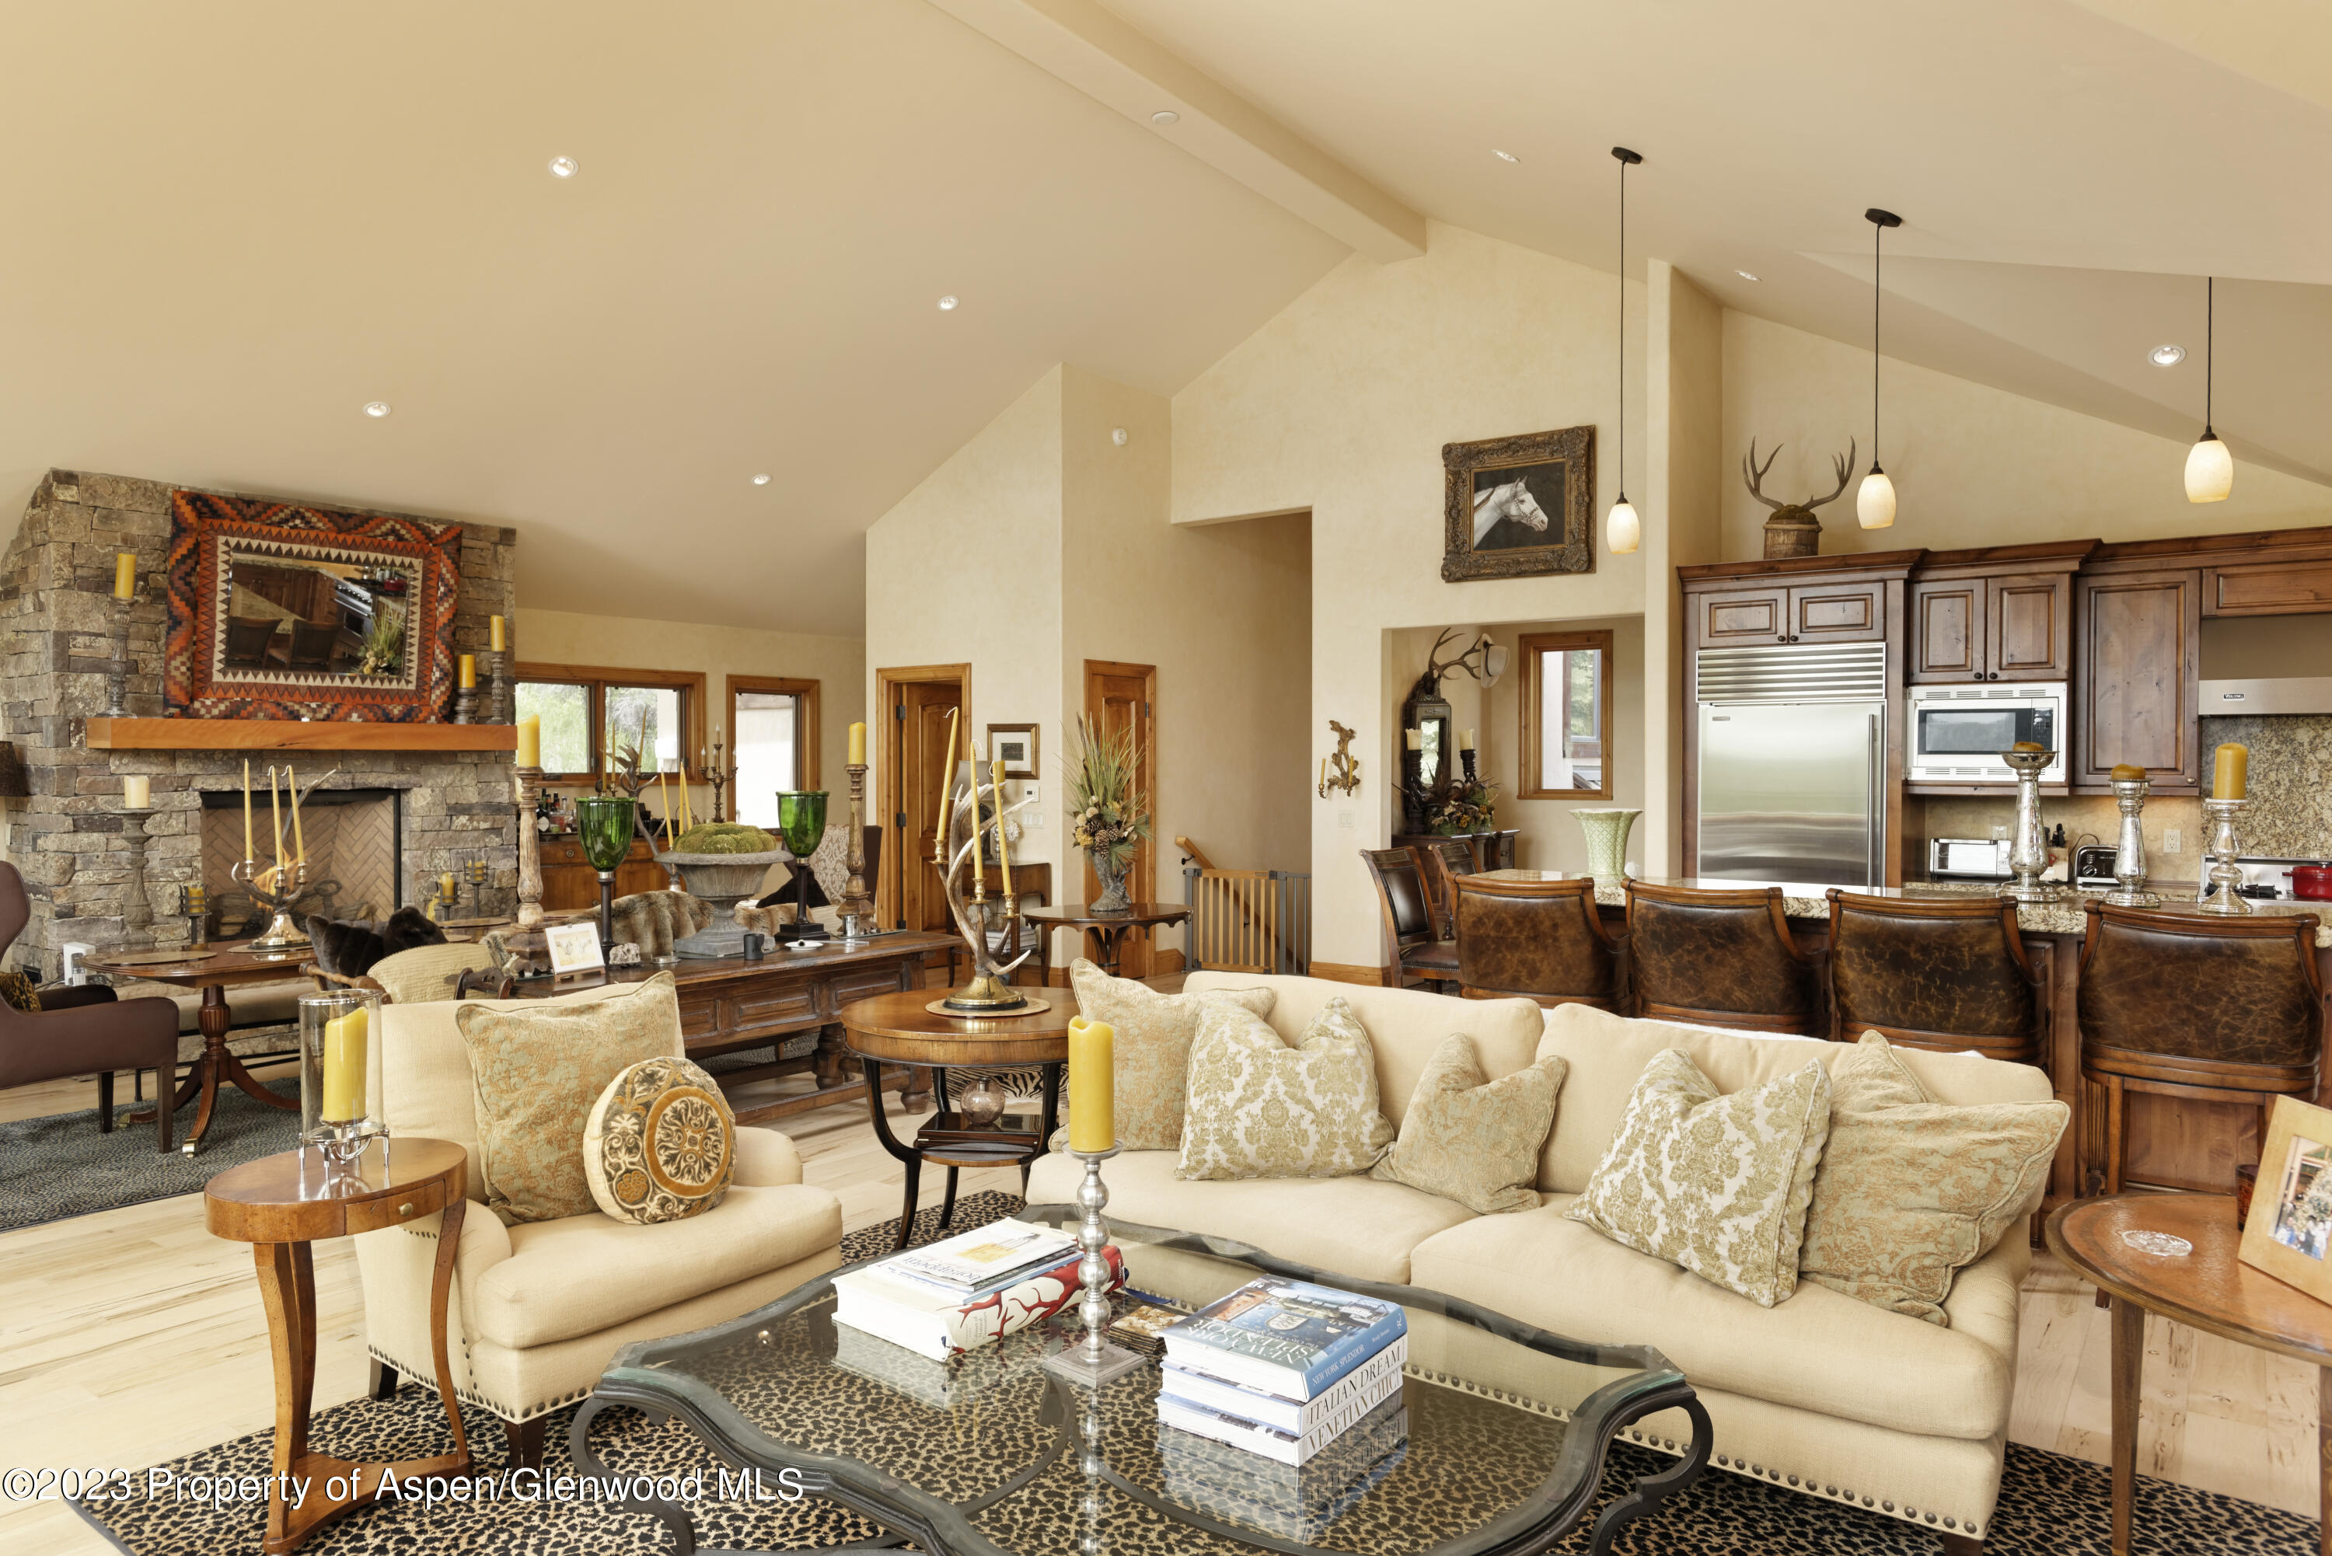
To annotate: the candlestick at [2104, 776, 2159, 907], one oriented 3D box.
[{"bbox_3d":[3.042,0.196,4.481,0.148,0.408,0.148,1,1,36],"label":"candlestick"}]

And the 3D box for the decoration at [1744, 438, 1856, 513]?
[{"bbox_3d":[3.363,-1.615,7.597,0.560,0.398,0.330,0,1,36],"label":"decoration"}]

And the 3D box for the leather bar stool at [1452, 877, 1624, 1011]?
[{"bbox_3d":[1.440,0.922,5.392,0.540,1.110,0.570,1,1,36],"label":"leather bar stool"}]

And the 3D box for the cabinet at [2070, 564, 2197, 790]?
[{"bbox_3d":[4.735,-0.452,6.955,0.490,1.060,0.340,1,1,37],"label":"cabinet"}]

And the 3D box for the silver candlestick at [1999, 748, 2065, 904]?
[{"bbox_3d":[2.818,0.155,4.638,0.180,0.485,0.180,1,1,36],"label":"silver candlestick"}]

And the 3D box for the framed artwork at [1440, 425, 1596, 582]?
[{"bbox_3d":[2.142,-1.665,8.684,0.950,0.860,0.080,1,1,36],"label":"framed artwork"}]

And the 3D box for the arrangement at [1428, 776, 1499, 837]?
[{"bbox_3d":[2.057,0.195,9.844,0.400,0.400,0.500,1,1,36],"label":"arrangement"}]

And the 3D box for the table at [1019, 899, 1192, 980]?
[{"bbox_3d":[-0.300,1.075,7.465,0.880,0.750,0.880,0,1,0],"label":"table"}]

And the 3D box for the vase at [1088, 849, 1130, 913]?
[{"bbox_3d":[-0.295,0.538,7.450,0.210,0.330,0.190,0,1,0],"label":"vase"}]

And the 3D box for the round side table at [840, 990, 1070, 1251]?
[{"bbox_3d":[-0.575,1.108,4.490,0.885,0.760,0.885,0,1,0],"label":"round side table"}]

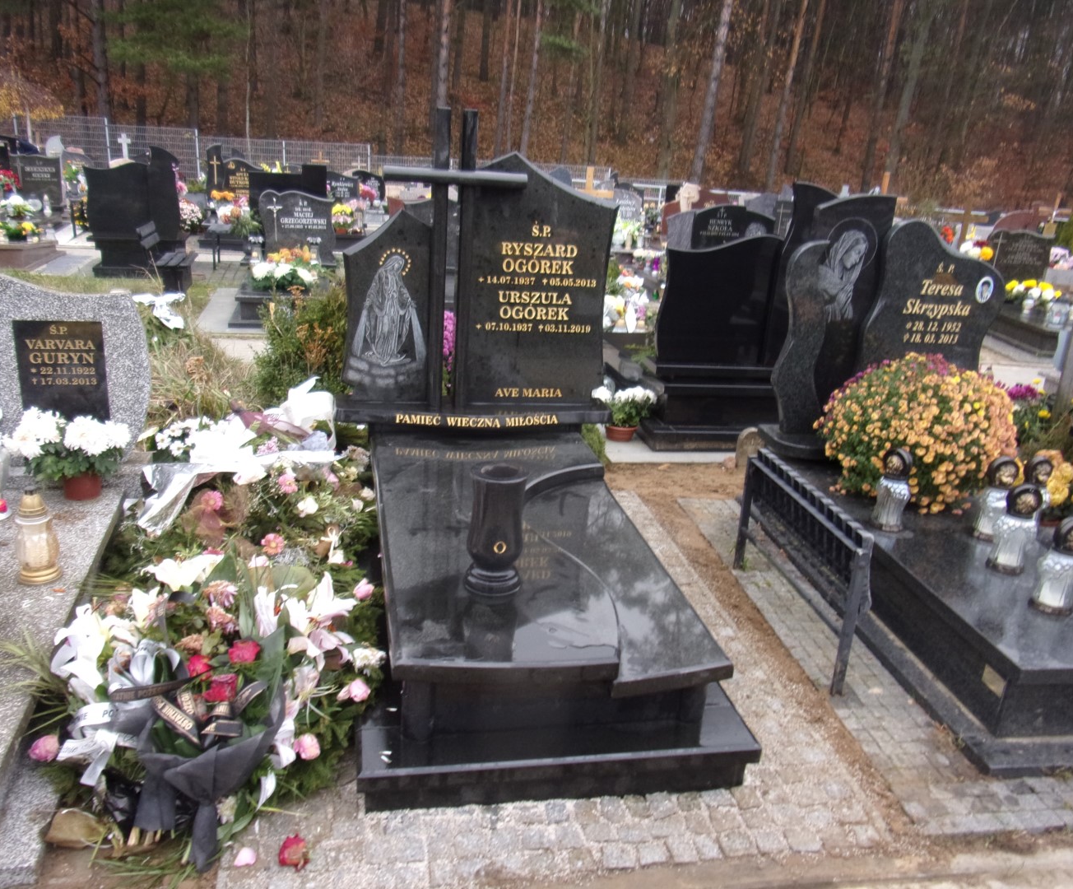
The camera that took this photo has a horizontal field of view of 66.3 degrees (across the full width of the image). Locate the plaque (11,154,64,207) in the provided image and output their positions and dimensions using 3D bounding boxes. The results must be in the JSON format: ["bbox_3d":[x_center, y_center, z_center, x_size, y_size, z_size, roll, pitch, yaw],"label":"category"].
[{"bbox_3d":[-7.382,-3.896,12.155,0.700,0.740,0.120,-2,19,-19],"label":"plaque"}]

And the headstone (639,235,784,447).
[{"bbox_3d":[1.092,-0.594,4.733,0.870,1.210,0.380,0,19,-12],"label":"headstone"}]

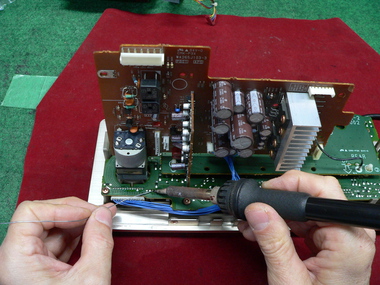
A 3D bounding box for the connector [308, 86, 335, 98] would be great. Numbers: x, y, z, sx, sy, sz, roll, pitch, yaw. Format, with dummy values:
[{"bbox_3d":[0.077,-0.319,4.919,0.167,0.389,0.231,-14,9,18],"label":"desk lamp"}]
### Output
[{"bbox_3d":[0.097,-0.037,0.290,0.017,0.006,0.006,1,53,-2],"label":"connector"}]

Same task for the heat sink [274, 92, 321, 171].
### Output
[{"bbox_3d":[0.081,-0.007,0.308,0.019,0.058,0.032,1,53,-2],"label":"heat sink"}]

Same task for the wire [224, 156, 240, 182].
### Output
[{"bbox_3d":[0.036,0.022,0.338,0.013,0.011,0.021,1,53,-2],"label":"wire"}]

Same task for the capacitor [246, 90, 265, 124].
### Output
[{"bbox_3d":[0.048,-0.026,0.291,0.012,0.012,0.021,1,53,-2],"label":"capacitor"}]

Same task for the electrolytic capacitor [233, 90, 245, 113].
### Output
[{"bbox_3d":[0.036,-0.030,0.291,0.008,0.008,0.015,1,53,-2],"label":"electrolytic capacitor"}]

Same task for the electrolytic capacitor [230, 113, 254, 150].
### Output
[{"bbox_3d":[0.040,-0.010,0.308,0.017,0.017,0.027,1,53,-2],"label":"electrolytic capacitor"}]

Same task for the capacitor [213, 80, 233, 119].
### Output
[{"bbox_3d":[0.024,-0.030,0.283,0.013,0.013,0.024,1,53,-2],"label":"capacitor"}]

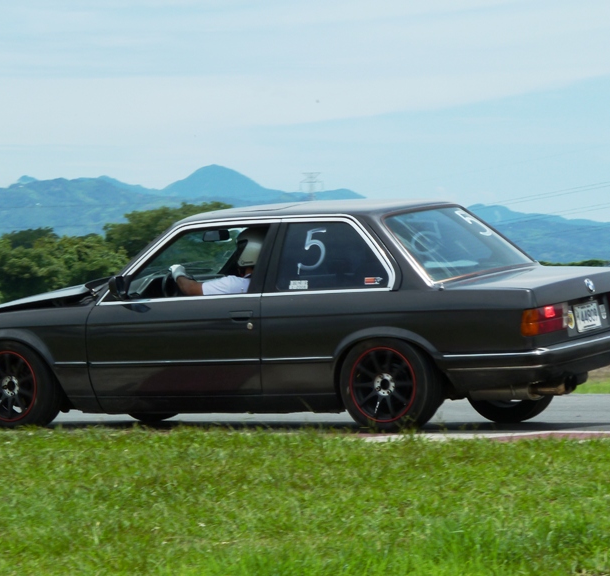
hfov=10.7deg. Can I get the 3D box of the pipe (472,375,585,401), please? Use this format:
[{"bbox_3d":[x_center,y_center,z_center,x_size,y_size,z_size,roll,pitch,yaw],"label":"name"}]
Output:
[{"bbox_3d":[1.219,0.555,18.180,0.670,0.150,0.160,-1,0,31],"label":"pipe"}]

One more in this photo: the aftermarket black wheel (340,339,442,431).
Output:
[{"bbox_3d":[0.483,0.538,18.250,0.575,0.575,0.205,-1,0,31],"label":"aftermarket black wheel"}]

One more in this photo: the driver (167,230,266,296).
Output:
[{"bbox_3d":[-0.607,0.120,19.290,1.100,0.950,0.530,-1,0,31],"label":"driver"}]

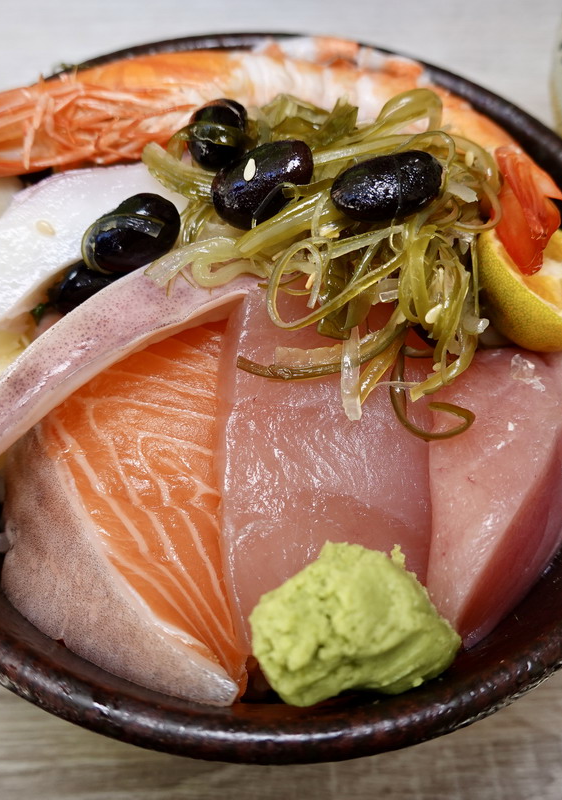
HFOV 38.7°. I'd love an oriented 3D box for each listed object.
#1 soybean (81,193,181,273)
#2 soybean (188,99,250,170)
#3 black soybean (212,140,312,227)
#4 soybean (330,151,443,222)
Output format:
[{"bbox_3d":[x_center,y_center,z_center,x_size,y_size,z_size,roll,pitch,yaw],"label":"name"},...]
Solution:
[{"bbox_3d":[-0.026,-0.029,0.139,0.019,0.010,0.011,-33,67,-3],"label":"soybean"},{"bbox_3d":[-0.011,-0.049,0.146,0.011,0.010,0.017,13,56,5],"label":"soybean"},{"bbox_3d":[-0.003,-0.037,0.137,0.019,0.012,0.013,-33,67,-3],"label":"black soybean"},{"bbox_3d":[0.018,-0.036,0.137,0.020,0.011,0.012,-13,62,-4],"label":"soybean"}]

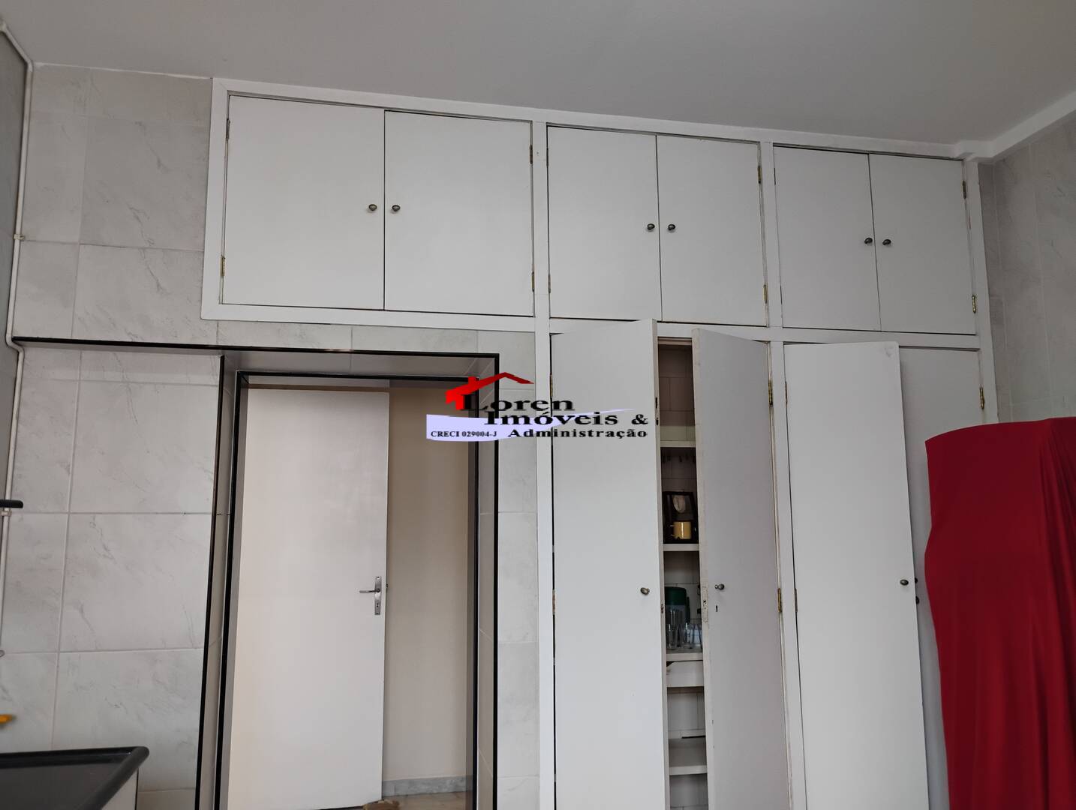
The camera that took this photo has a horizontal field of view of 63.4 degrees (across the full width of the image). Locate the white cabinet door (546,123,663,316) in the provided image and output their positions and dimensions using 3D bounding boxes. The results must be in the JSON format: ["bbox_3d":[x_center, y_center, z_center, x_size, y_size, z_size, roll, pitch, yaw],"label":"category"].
[{"bbox_3d":[0.254,-0.695,3.375,0.438,0.757,0.040,1,-9,-11],"label":"white cabinet door"}]

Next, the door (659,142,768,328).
[{"bbox_3d":[0.681,-0.688,3.456,0.427,0.763,0.040,1,-9,-11],"label":"door"}]

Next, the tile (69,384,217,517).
[{"bbox_3d":[-1.349,0.147,3.001,0.452,0.450,0.020,1,-9,-11],"label":"tile"}]

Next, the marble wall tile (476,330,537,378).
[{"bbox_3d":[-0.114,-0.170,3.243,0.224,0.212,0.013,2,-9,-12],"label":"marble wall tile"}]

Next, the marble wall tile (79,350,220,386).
[{"bbox_3d":[-1.351,-0.127,3.053,0.461,0.115,0.020,1,-9,-11],"label":"marble wall tile"}]

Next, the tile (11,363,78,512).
[{"bbox_3d":[-1.657,0.140,2.939,0.178,0.450,0.020,1,-9,-11],"label":"tile"}]

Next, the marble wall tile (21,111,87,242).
[{"bbox_3d":[-1.670,-0.779,3.006,0.198,0.460,0.020,1,-9,-11],"label":"marble wall tile"}]

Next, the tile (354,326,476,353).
[{"bbox_3d":[-0.444,-0.235,3.161,0.452,0.084,0.020,1,-9,-11],"label":"tile"}]

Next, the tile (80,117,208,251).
[{"bbox_3d":[-1.357,-0.761,3.017,0.402,0.459,0.020,1,-9,-11],"label":"tile"}]

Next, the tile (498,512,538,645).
[{"bbox_3d":[-0.073,0.604,3.071,0.137,0.446,0.020,1,-9,-11],"label":"tile"}]

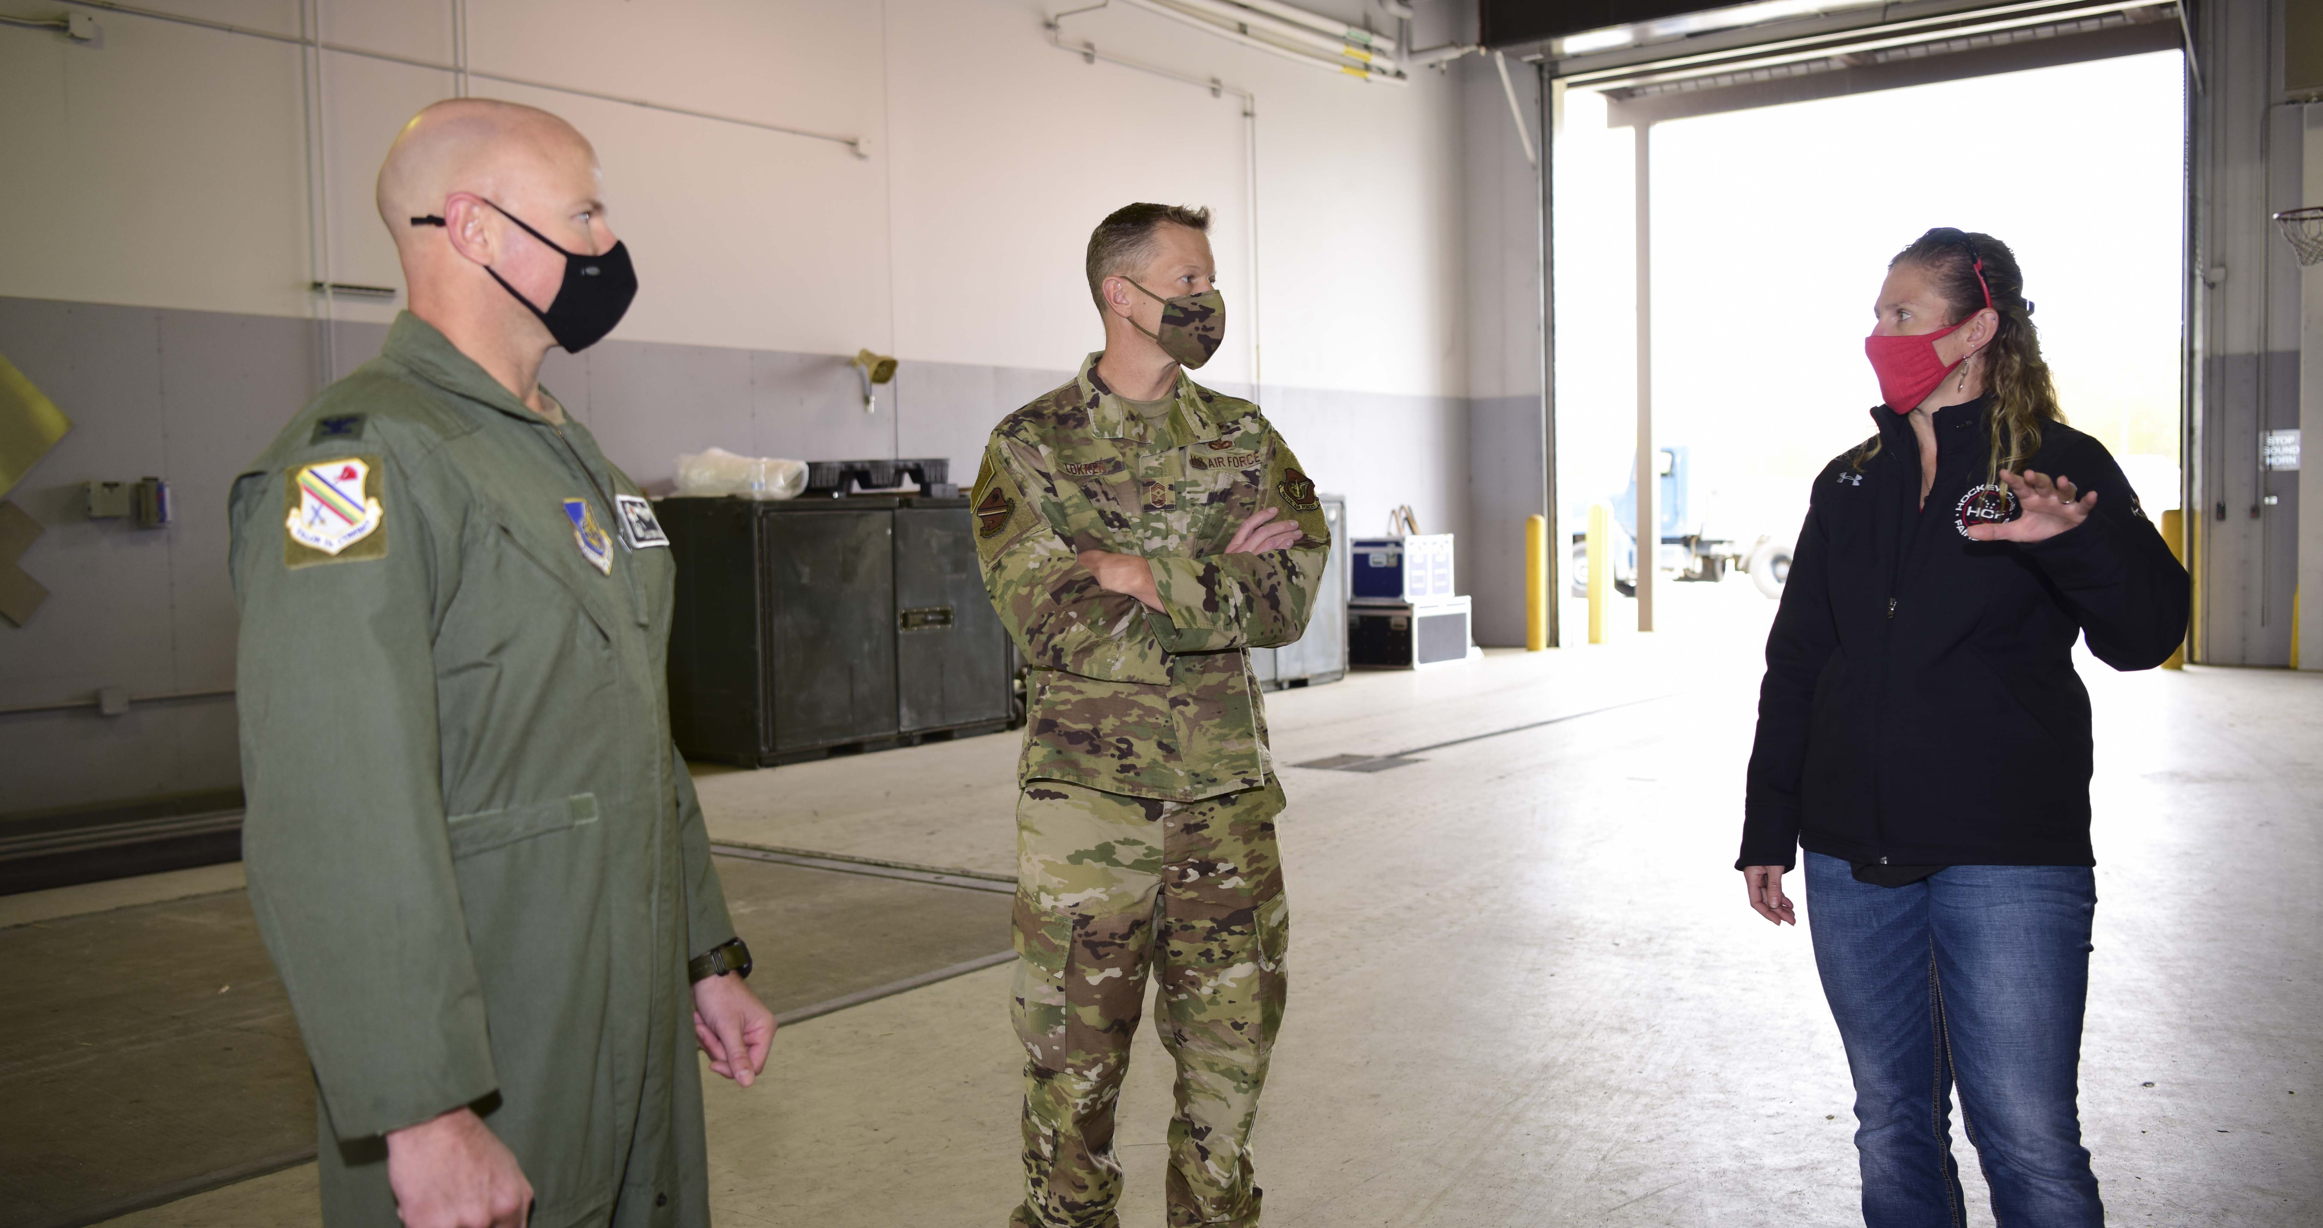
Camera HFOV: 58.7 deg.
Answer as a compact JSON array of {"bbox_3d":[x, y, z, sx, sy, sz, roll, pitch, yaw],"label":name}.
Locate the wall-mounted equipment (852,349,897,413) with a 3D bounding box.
[{"bbox_3d":[-1.871,-1.516,13.478,0.240,0.410,0.190,1,3,37],"label":"wall-mounted equipment"}]

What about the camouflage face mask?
[{"bbox_3d":[0.037,-0.433,3.110,0.115,0.130,0.140,0,3,29],"label":"camouflage face mask"}]

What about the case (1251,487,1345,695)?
[{"bbox_3d":[0.405,-0.158,15.934,1.050,1.470,2.130,1,3,37],"label":"case"}]

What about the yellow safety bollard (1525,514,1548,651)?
[{"bbox_3d":[3.562,-0.302,19.672,0.175,1.280,0.175,-1,3,10],"label":"yellow safety bollard"}]

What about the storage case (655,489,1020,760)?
[{"bbox_3d":[-2.016,0.052,12.473,1.050,1.470,2.130,1,3,37],"label":"storage case"}]

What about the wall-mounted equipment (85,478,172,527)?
[{"bbox_3d":[-4.840,-0.522,9.663,0.120,0.235,0.330,1,3,37],"label":"wall-mounted equipment"}]

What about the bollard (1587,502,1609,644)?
[{"bbox_3d":[4.308,-0.403,20.419,0.175,1.382,0.175,-1,3,12],"label":"bollard"}]

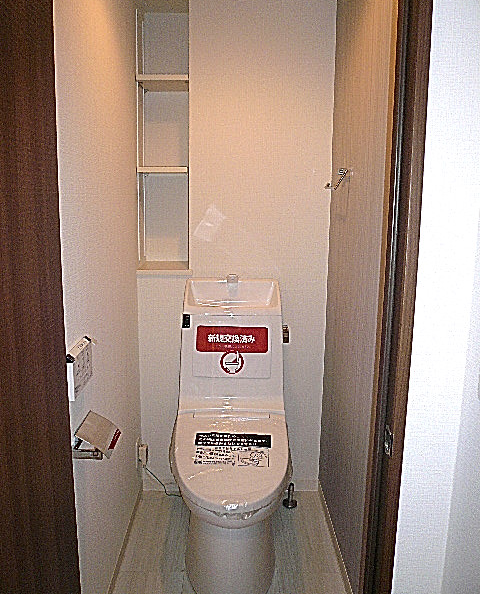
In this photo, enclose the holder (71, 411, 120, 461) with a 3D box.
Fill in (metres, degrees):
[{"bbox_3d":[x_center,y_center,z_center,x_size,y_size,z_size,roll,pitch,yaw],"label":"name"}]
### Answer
[{"bbox_3d":[-0.369,0.361,1.357,0.100,0.085,0.155,0,10,-1],"label":"holder"}]

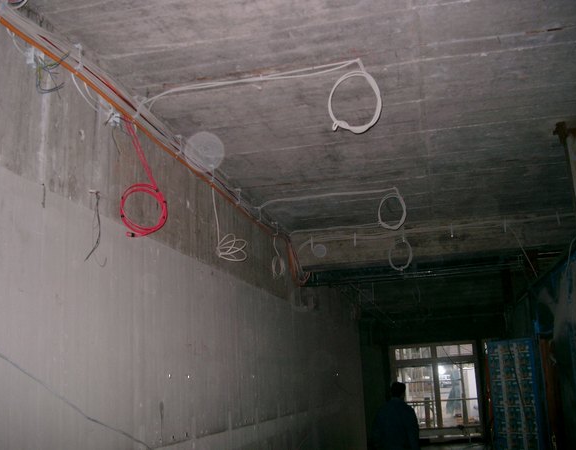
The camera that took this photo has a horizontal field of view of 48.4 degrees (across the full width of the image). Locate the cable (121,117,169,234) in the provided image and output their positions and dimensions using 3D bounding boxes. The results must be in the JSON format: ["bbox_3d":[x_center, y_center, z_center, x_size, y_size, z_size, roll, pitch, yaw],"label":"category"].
[{"bbox_3d":[-0.788,-0.255,3.521,0.270,0.670,0.140,-5,-14,14],"label":"cable"}]

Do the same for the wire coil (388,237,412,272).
[{"bbox_3d":[1.170,0.307,6.671,0.250,0.380,0.080,-5,-14,14],"label":"wire coil"}]

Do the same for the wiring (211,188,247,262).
[{"bbox_3d":[-0.424,0.004,4.733,0.270,0.530,0.180,-5,-14,14],"label":"wiring"}]

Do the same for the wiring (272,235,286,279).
[{"bbox_3d":[-0.083,0.307,6.258,0.140,0.430,0.150,-5,-14,14],"label":"wiring"}]

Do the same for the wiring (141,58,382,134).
[{"bbox_3d":[-0.172,-0.595,3.376,1.340,0.390,0.160,-5,-14,14],"label":"wiring"}]

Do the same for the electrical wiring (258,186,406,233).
[{"bbox_3d":[0.371,-0.082,5.604,1.320,0.370,0.180,-5,-14,14],"label":"electrical wiring"}]

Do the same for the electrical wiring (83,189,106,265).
[{"bbox_3d":[-0.921,0.017,3.068,0.090,0.360,0.160,-5,-14,14],"label":"electrical wiring"}]

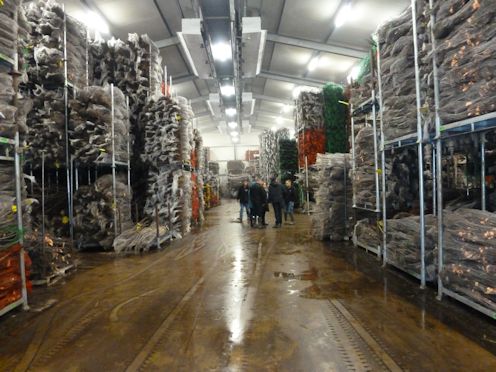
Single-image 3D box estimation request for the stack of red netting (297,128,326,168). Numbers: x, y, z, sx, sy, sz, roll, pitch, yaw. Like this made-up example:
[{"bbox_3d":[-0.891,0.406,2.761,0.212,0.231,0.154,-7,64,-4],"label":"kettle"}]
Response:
[{"bbox_3d":[3.320,-1.920,17.400,1.150,2.000,1.250,-2,1,-1],"label":"stack of red netting"}]

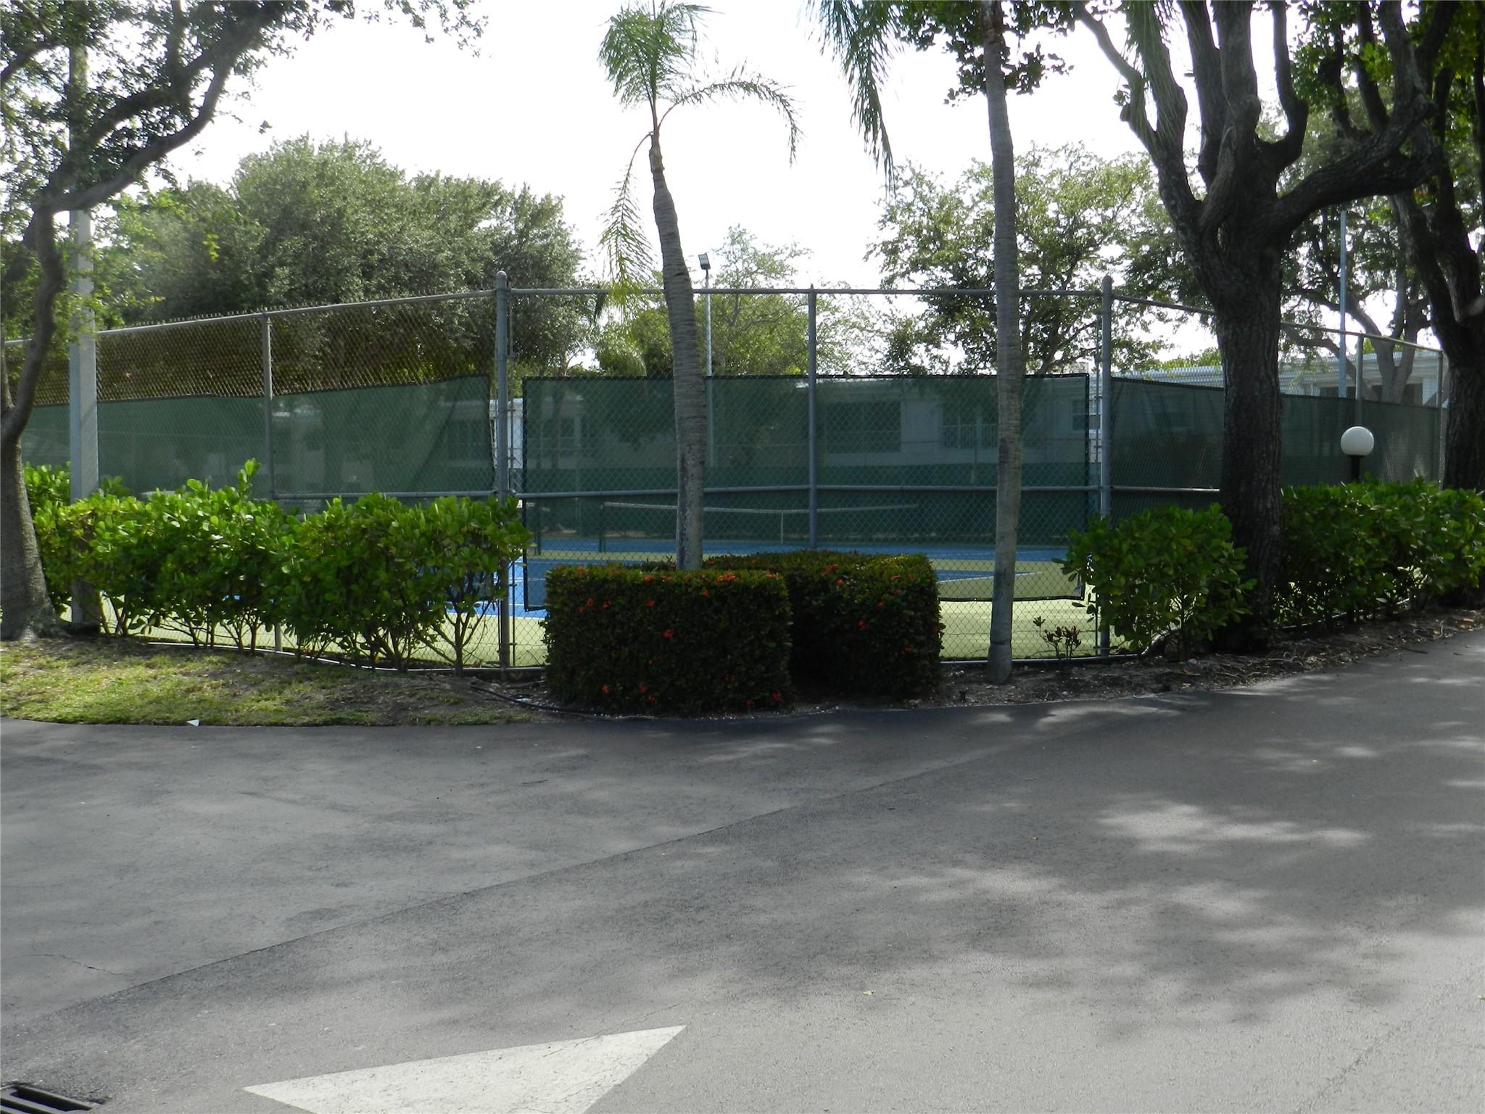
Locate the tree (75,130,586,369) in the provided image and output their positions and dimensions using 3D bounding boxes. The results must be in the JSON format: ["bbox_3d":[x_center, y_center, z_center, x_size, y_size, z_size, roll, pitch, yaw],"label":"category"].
[{"bbox_3d":[-13.089,-7.111,52.751,16.150,12.870,13.000,0,2,0],"label":"tree"}]

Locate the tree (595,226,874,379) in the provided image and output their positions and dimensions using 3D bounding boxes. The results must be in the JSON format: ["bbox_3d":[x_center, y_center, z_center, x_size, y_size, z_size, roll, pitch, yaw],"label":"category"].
[{"bbox_3d":[-0.198,-6.196,56.794,9.730,10.610,9.500,0,2,0],"label":"tree"}]

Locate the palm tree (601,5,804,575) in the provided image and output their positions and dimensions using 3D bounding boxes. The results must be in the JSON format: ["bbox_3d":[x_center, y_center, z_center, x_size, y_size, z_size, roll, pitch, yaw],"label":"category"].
[{"bbox_3d":[-0.318,-1.636,12.043,1.480,5.170,1.600,0,2,0],"label":"palm tree"}]

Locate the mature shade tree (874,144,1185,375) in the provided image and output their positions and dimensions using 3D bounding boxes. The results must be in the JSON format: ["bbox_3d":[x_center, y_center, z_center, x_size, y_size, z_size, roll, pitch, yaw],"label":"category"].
[{"bbox_3d":[9.294,-7.027,52.758,10.070,12.520,9.300,0,2,0],"label":"mature shade tree"}]

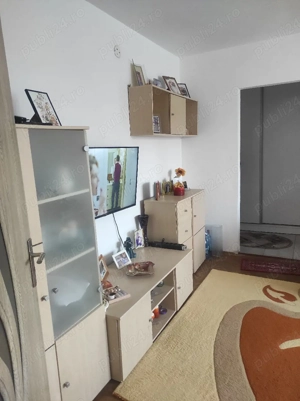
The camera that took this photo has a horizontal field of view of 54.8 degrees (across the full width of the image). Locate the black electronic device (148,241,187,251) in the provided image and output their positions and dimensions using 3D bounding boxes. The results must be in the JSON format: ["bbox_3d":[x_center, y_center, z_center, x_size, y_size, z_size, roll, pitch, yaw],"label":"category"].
[{"bbox_3d":[0.179,0.448,2.905,0.399,0.055,0.065,3,12,28],"label":"black electronic device"}]

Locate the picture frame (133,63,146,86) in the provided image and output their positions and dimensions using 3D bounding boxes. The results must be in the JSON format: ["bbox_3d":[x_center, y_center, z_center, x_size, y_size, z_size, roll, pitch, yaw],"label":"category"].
[{"bbox_3d":[-0.102,-1.175,2.772,0.025,0.236,0.131,-11,5,33],"label":"picture frame"}]

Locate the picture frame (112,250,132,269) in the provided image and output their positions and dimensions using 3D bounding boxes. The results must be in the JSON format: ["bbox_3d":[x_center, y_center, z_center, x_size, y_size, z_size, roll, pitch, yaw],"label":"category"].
[{"bbox_3d":[-0.248,0.523,2.527,0.154,0.128,0.025,-15,-18,-49],"label":"picture frame"}]

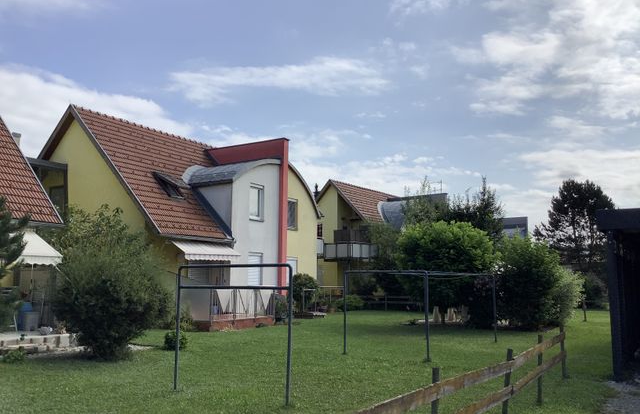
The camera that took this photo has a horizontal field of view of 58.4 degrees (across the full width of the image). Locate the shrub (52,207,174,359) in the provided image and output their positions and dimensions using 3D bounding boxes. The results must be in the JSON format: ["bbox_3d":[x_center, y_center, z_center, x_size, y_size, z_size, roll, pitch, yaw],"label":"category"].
[{"bbox_3d":[-4.544,1.573,12.499,2.500,3.240,2.600,3,-8,-20],"label":"shrub"}]

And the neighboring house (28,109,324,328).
[{"bbox_3d":[-6.192,0.730,25.829,10.900,8.300,11.300,-4,-9,30],"label":"neighboring house"}]

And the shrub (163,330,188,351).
[{"bbox_3d":[-3.344,3.073,13.265,0.580,0.470,0.580,2,-8,-14],"label":"shrub"}]

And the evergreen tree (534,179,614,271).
[{"bbox_3d":[20.591,2.644,46.048,6.030,9.850,6.030,-3,-8,24],"label":"evergreen tree"}]

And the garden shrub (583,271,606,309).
[{"bbox_3d":[17.104,5.134,35.644,1.900,2.230,1.900,-3,-8,25],"label":"garden shrub"}]

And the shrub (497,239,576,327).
[{"bbox_3d":[7.675,2.607,20.135,2.630,3.220,2.800,-3,-8,21],"label":"shrub"}]

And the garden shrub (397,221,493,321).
[{"bbox_3d":[4.827,2.485,21.864,3.730,3.880,3.700,-1,-8,12],"label":"garden shrub"}]

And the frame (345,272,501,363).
[{"bbox_3d":[2.581,2.498,13.866,1.970,1.800,4.300,-5,-9,34],"label":"frame"}]

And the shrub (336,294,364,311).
[{"bbox_3d":[1.629,5.088,30.602,1.490,0.930,1.400,0,-7,3],"label":"shrub"}]

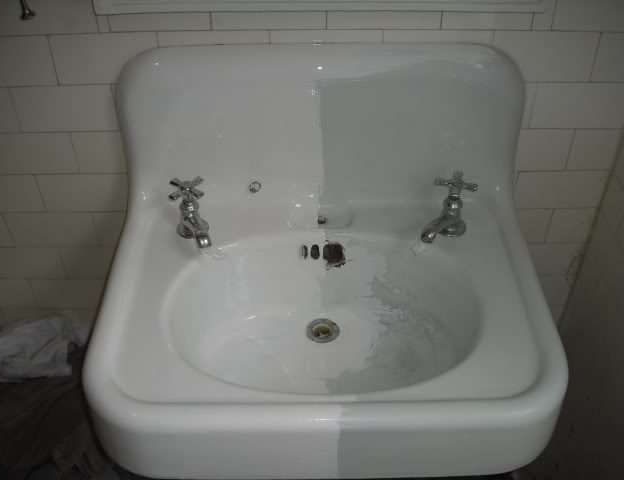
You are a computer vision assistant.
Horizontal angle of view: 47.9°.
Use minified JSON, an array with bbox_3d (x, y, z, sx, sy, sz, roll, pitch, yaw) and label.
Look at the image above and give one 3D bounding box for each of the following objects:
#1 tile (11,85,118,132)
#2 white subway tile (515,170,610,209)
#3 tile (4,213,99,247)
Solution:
[{"bbox_3d":[-0.360,-0.195,1.035,0.152,0.076,0.009,0,42,0],"label":"tile"},{"bbox_3d":[0.401,-0.083,1.139,0.147,0.076,0.009,0,42,0],"label":"white subway tile"},{"bbox_3d":[-0.438,-0.020,1.190,0.152,0.076,0.009,0,42,0],"label":"tile"}]

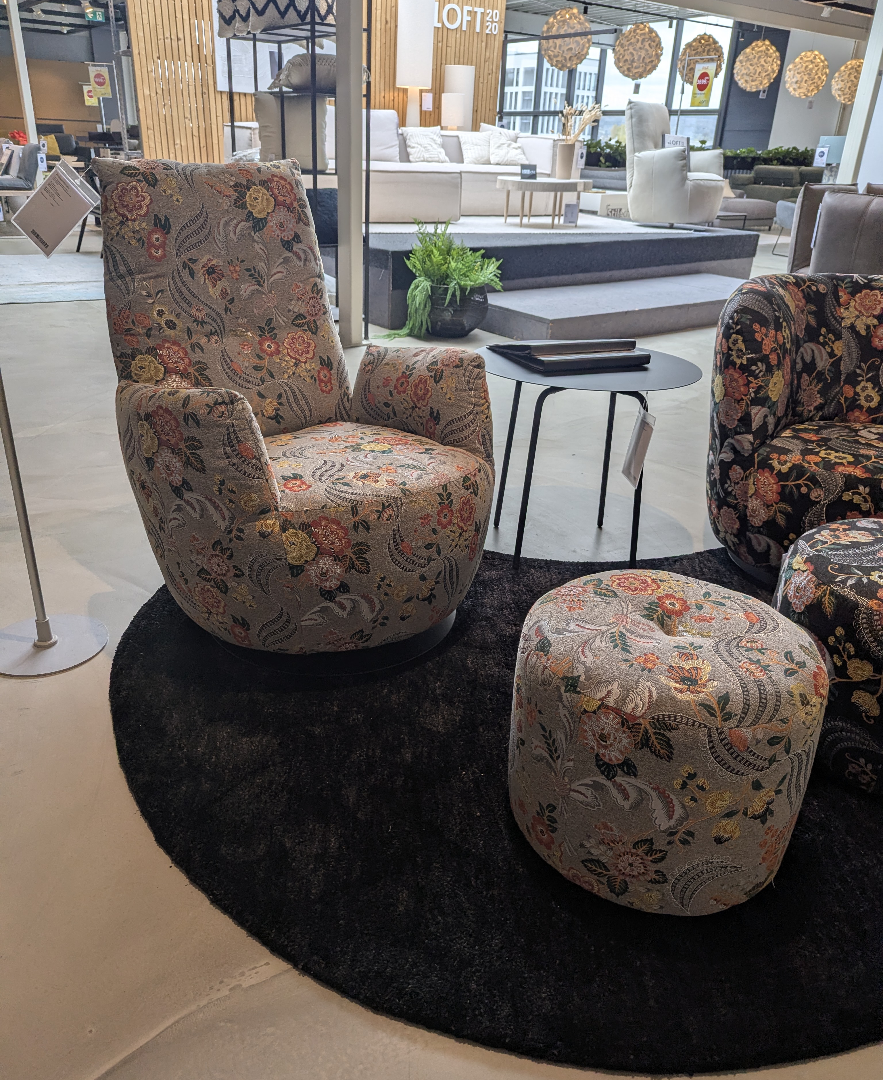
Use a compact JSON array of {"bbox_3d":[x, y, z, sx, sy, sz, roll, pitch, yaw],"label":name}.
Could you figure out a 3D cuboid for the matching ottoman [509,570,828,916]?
[{"bbox_3d":[0.357,0.314,1.349,0.477,0.418,0.477,3,25,0],"label":"matching ottoman"}]

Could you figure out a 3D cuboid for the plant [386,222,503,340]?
[{"bbox_3d":[0.023,-1.708,5.369,0.691,0.659,0.583,3,25,0],"label":"plant"}]

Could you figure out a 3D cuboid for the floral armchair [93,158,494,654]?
[{"bbox_3d":[-0.326,-0.336,1.966,0.788,1.015,0.950,-19,33,-38],"label":"floral armchair"}]

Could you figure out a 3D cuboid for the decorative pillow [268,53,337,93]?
[{"bbox_3d":[-0.694,-2.617,4.574,0.540,0.162,0.454,-4,26,-14],"label":"decorative pillow"}]

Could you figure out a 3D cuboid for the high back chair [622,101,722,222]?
[{"bbox_3d":[2.310,-3.728,8.138,0.713,1.123,0.810,-18,32,-37],"label":"high back chair"}]

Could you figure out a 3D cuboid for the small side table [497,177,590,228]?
[{"bbox_3d":[0.937,-3.171,7.680,0.842,0.389,0.842,3,25,0],"label":"small side table"}]

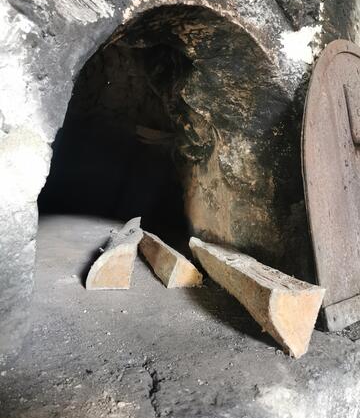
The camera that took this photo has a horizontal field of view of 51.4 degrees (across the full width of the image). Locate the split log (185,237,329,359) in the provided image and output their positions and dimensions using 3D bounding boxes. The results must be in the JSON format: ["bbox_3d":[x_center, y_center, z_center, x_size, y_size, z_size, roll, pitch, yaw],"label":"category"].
[{"bbox_3d":[0.117,0.140,0.775,0.085,0.100,0.510,-1,5,-11],"label":"split log"}]

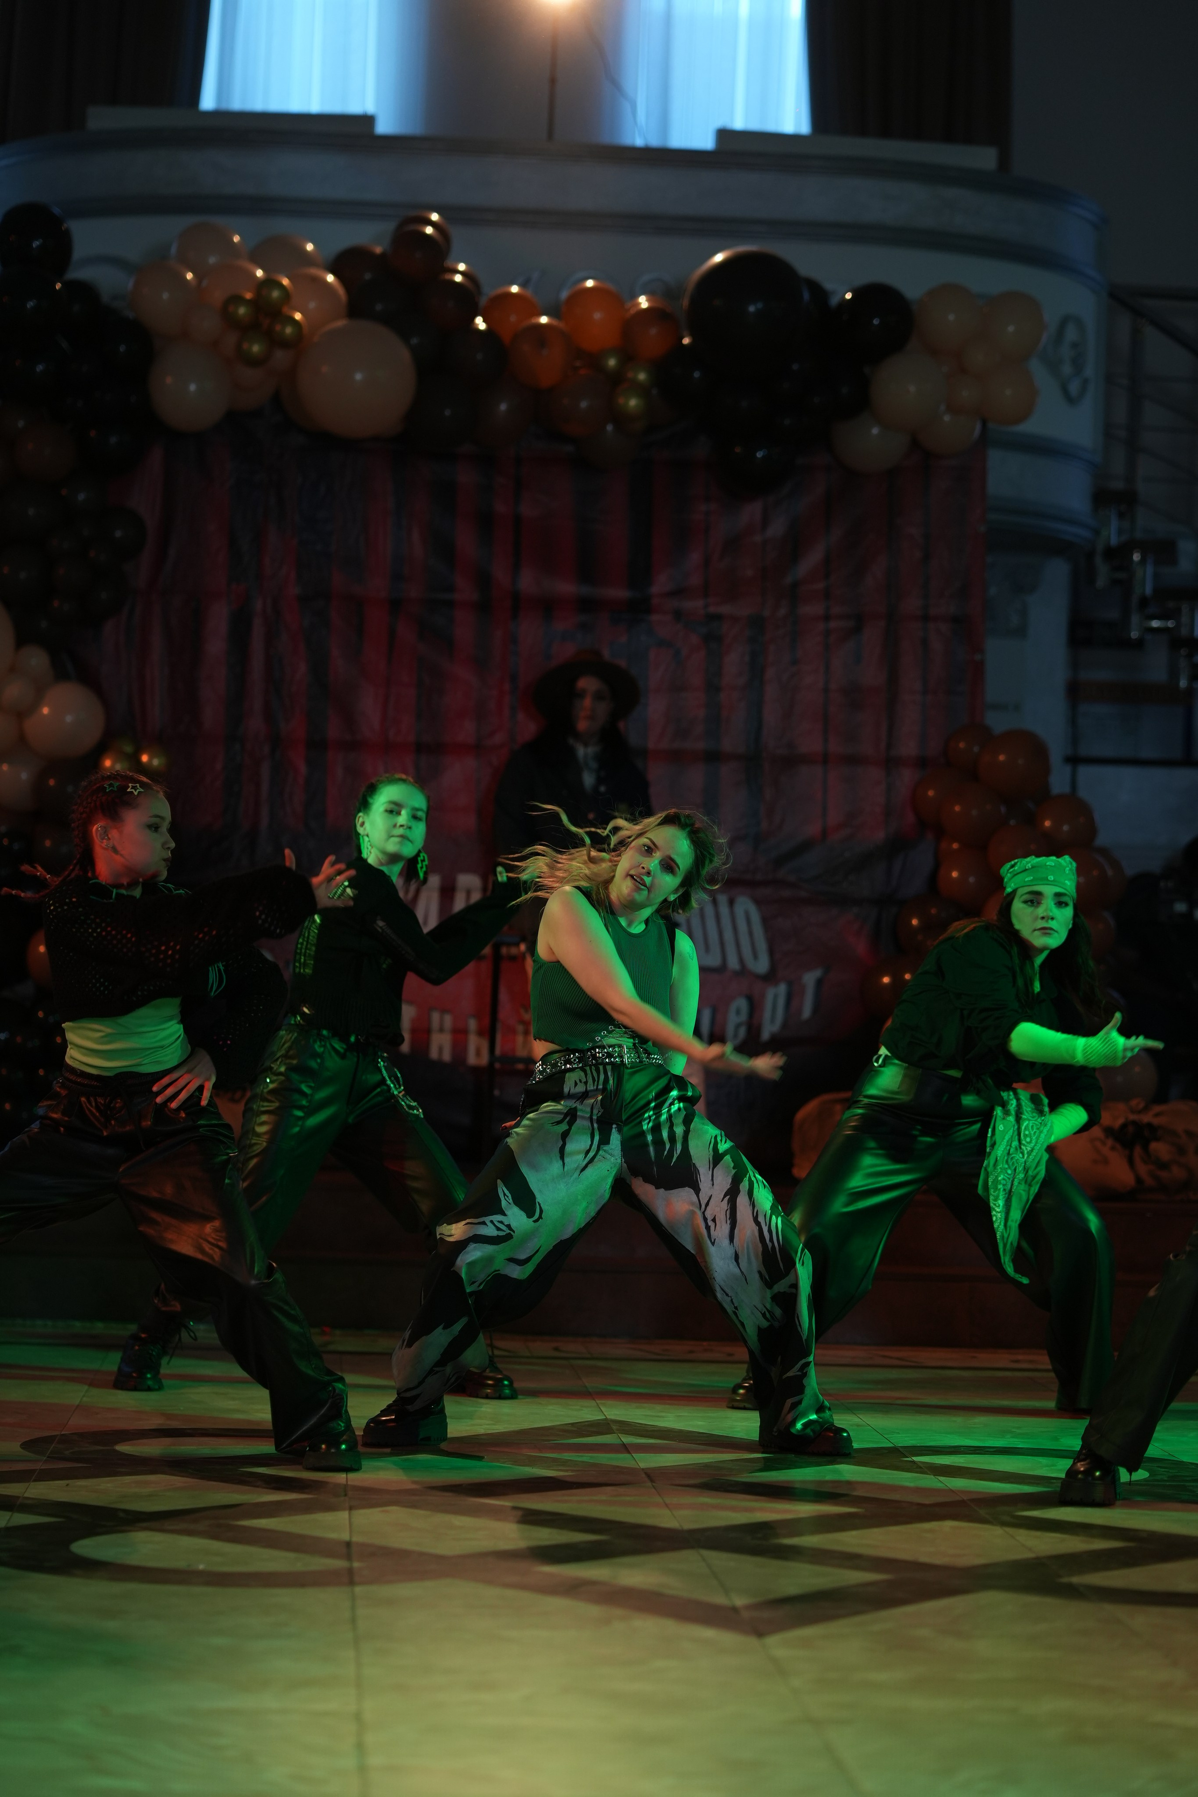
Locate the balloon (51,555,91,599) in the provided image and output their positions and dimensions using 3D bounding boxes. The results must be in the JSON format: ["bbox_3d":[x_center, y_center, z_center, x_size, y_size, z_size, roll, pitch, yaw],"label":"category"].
[{"bbox_3d":[-1.676,-1.023,13.467,0.134,0.143,0.134,2,-1,-4],"label":"balloon"}]

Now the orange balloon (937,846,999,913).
[{"bbox_3d":[1.183,-0.056,13.585,0.207,0.211,0.207,2,-1,-4],"label":"orange balloon"}]

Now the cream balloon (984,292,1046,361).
[{"bbox_3d":[1.341,-1.847,13.683,0.208,0.226,0.208,2,-1,-4],"label":"cream balloon"}]

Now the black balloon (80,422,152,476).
[{"bbox_3d":[-1.585,-1.502,13.900,0.235,0.235,0.235,1,-1,0],"label":"black balloon"}]

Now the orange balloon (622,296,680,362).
[{"bbox_3d":[0.168,-1.812,13.500,0.183,0.210,0.183,2,-1,0],"label":"orange balloon"}]

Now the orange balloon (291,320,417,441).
[{"bbox_3d":[-0.774,-1.648,13.439,0.383,0.382,0.383,2,-1,-4],"label":"orange balloon"}]

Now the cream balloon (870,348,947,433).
[{"bbox_3d":[0.953,-1.561,13.050,0.233,0.252,0.233,2,-1,-3],"label":"cream balloon"}]

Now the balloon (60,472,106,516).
[{"bbox_3d":[-1.638,-1.276,13.450,0.160,0.165,0.160,2,-1,0],"label":"balloon"}]

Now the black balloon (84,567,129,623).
[{"bbox_3d":[-1.518,-0.933,13.050,0.161,0.174,0.161,2,-1,-3],"label":"black balloon"}]

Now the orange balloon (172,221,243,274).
[{"bbox_3d":[-1.247,-2.047,13.550,0.233,0.242,0.233,2,-1,0],"label":"orange balloon"}]

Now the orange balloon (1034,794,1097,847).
[{"bbox_3d":[1.500,-0.246,13.650,0.194,0.185,0.194,2,-1,0],"label":"orange balloon"}]

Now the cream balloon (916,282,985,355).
[{"bbox_3d":[1.156,-1.909,14.000,0.227,0.241,0.234,1,-1,0],"label":"cream balloon"}]

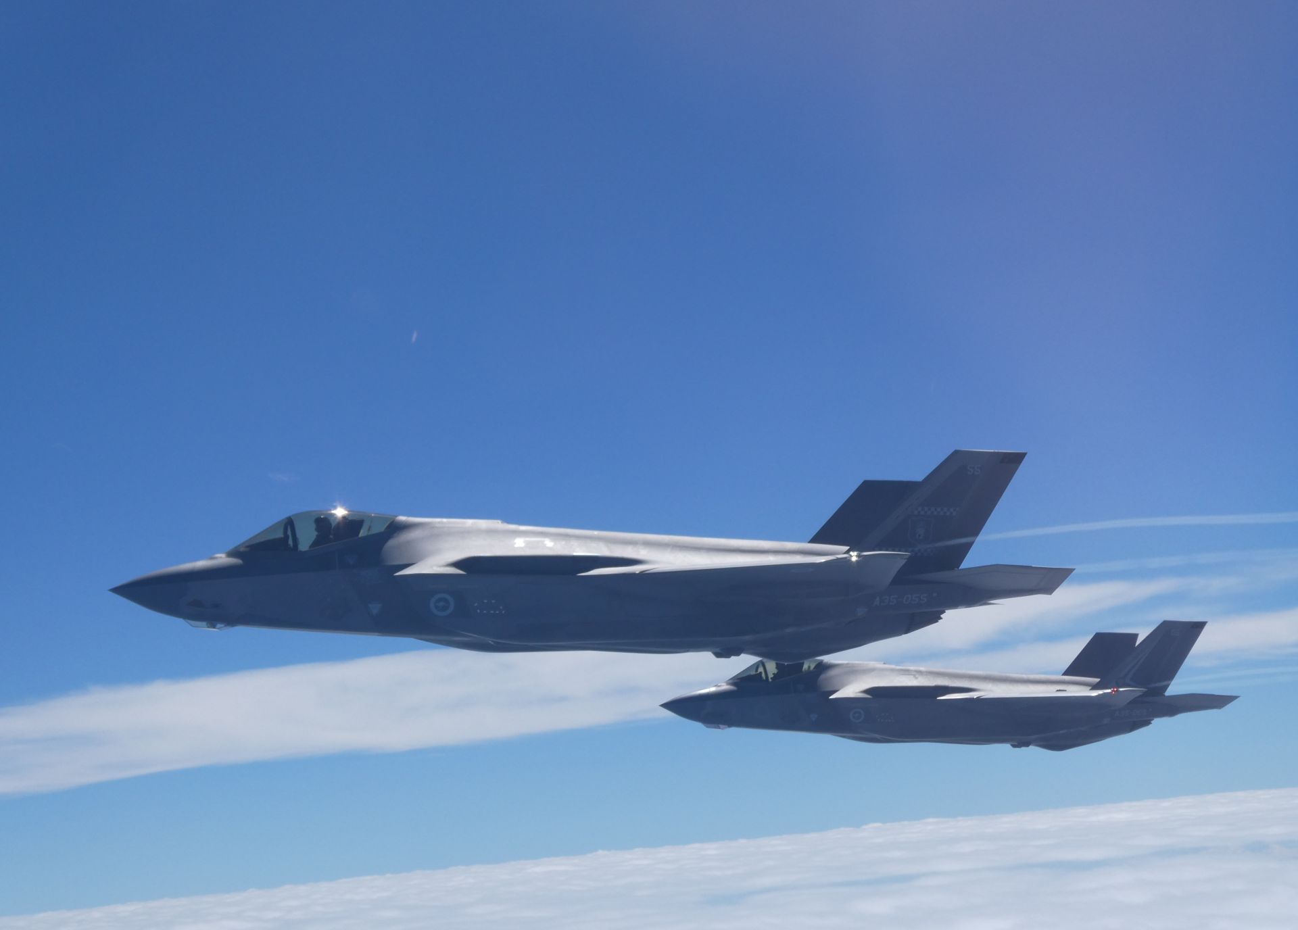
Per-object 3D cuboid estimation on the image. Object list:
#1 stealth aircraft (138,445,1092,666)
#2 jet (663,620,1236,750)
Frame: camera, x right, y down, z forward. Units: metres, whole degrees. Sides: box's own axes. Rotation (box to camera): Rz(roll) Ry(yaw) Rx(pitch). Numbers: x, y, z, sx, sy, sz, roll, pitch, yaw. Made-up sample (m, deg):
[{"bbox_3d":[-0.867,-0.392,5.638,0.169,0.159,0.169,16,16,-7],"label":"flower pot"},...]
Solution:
[{"bbox_3d":[-1.247,1.554,53.230,15.670,3.550,10.670,2,-8,-18],"label":"stealth aircraft"},{"bbox_3d":[7.736,6.041,86.611,15.670,3.550,10.670,2,-8,-18],"label":"jet"}]

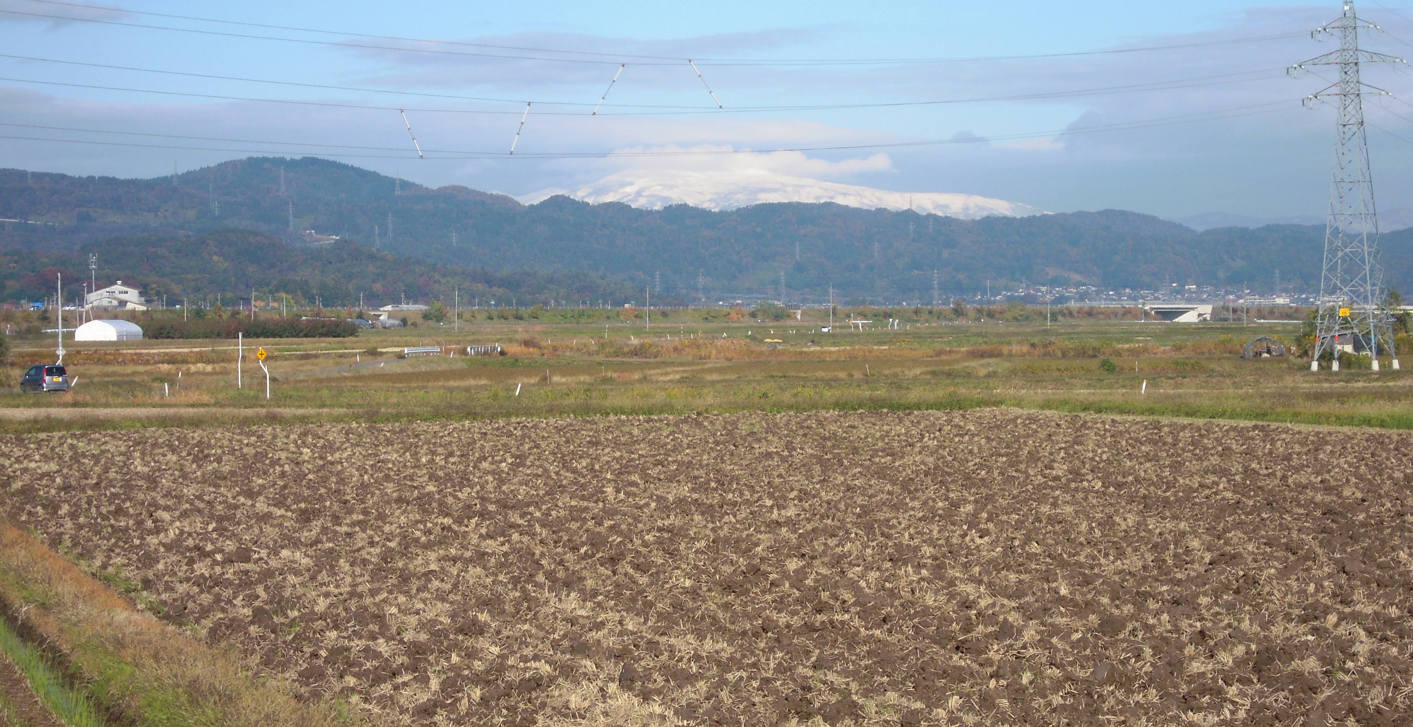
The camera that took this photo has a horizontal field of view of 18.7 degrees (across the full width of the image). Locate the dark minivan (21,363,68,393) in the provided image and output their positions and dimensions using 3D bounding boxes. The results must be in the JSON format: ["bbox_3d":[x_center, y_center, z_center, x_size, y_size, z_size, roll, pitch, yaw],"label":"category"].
[{"bbox_3d":[-35.496,0.906,230.000,1.475,1.630,3.395,-1,1,-29],"label":"dark minivan"}]

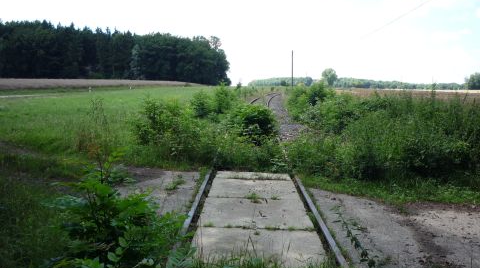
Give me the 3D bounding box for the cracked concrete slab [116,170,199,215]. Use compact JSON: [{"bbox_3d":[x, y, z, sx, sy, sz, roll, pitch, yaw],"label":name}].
[{"bbox_3d":[-1.290,0.886,6.689,1.220,0.120,2.704,0,6,1],"label":"cracked concrete slab"}]

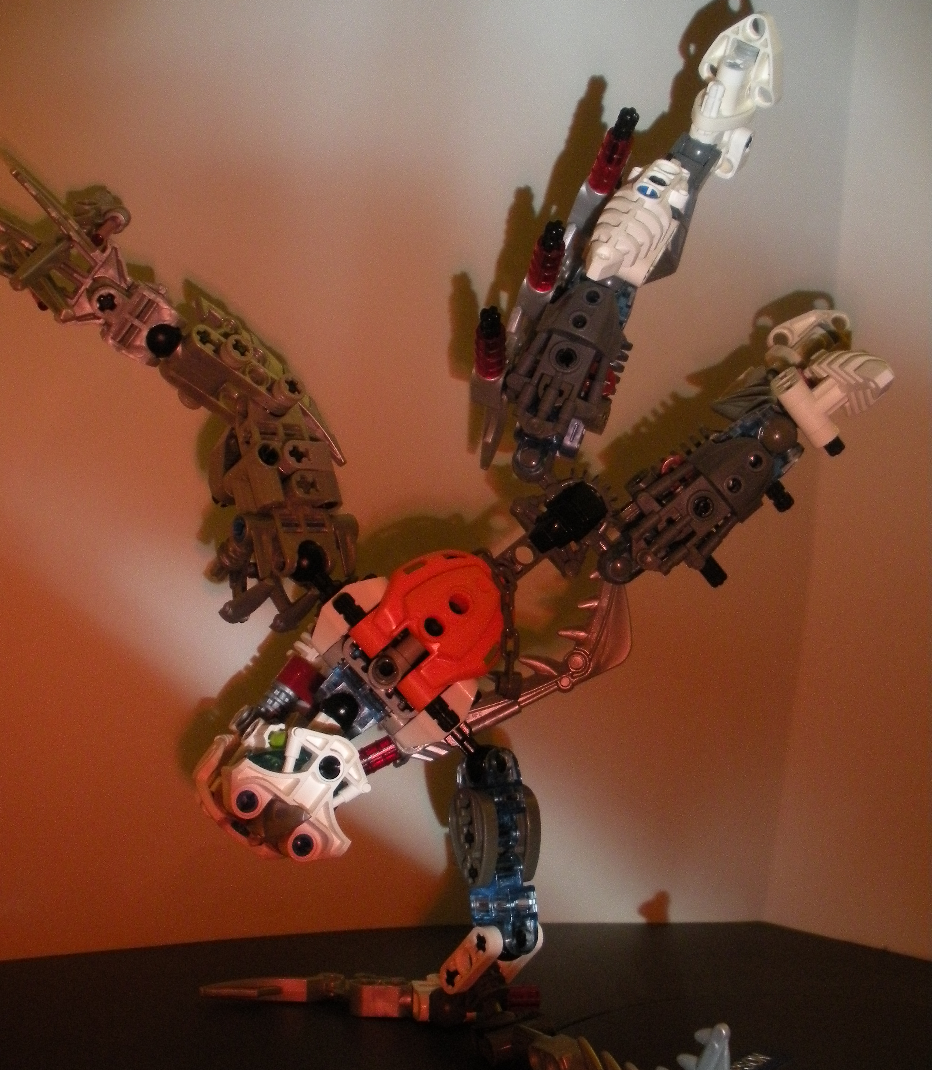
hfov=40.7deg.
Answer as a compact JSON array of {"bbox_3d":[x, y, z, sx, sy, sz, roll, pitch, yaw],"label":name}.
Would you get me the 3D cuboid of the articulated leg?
[{"bbox_3d":[0.007,0.093,0.347,0.024,0.067,0.026,0,4,-31],"label":"articulated leg"}]

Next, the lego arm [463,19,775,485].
[{"bbox_3d":[0.041,-0.081,0.343,0.047,0.145,0.046,27,-5,1],"label":"lego arm"}]

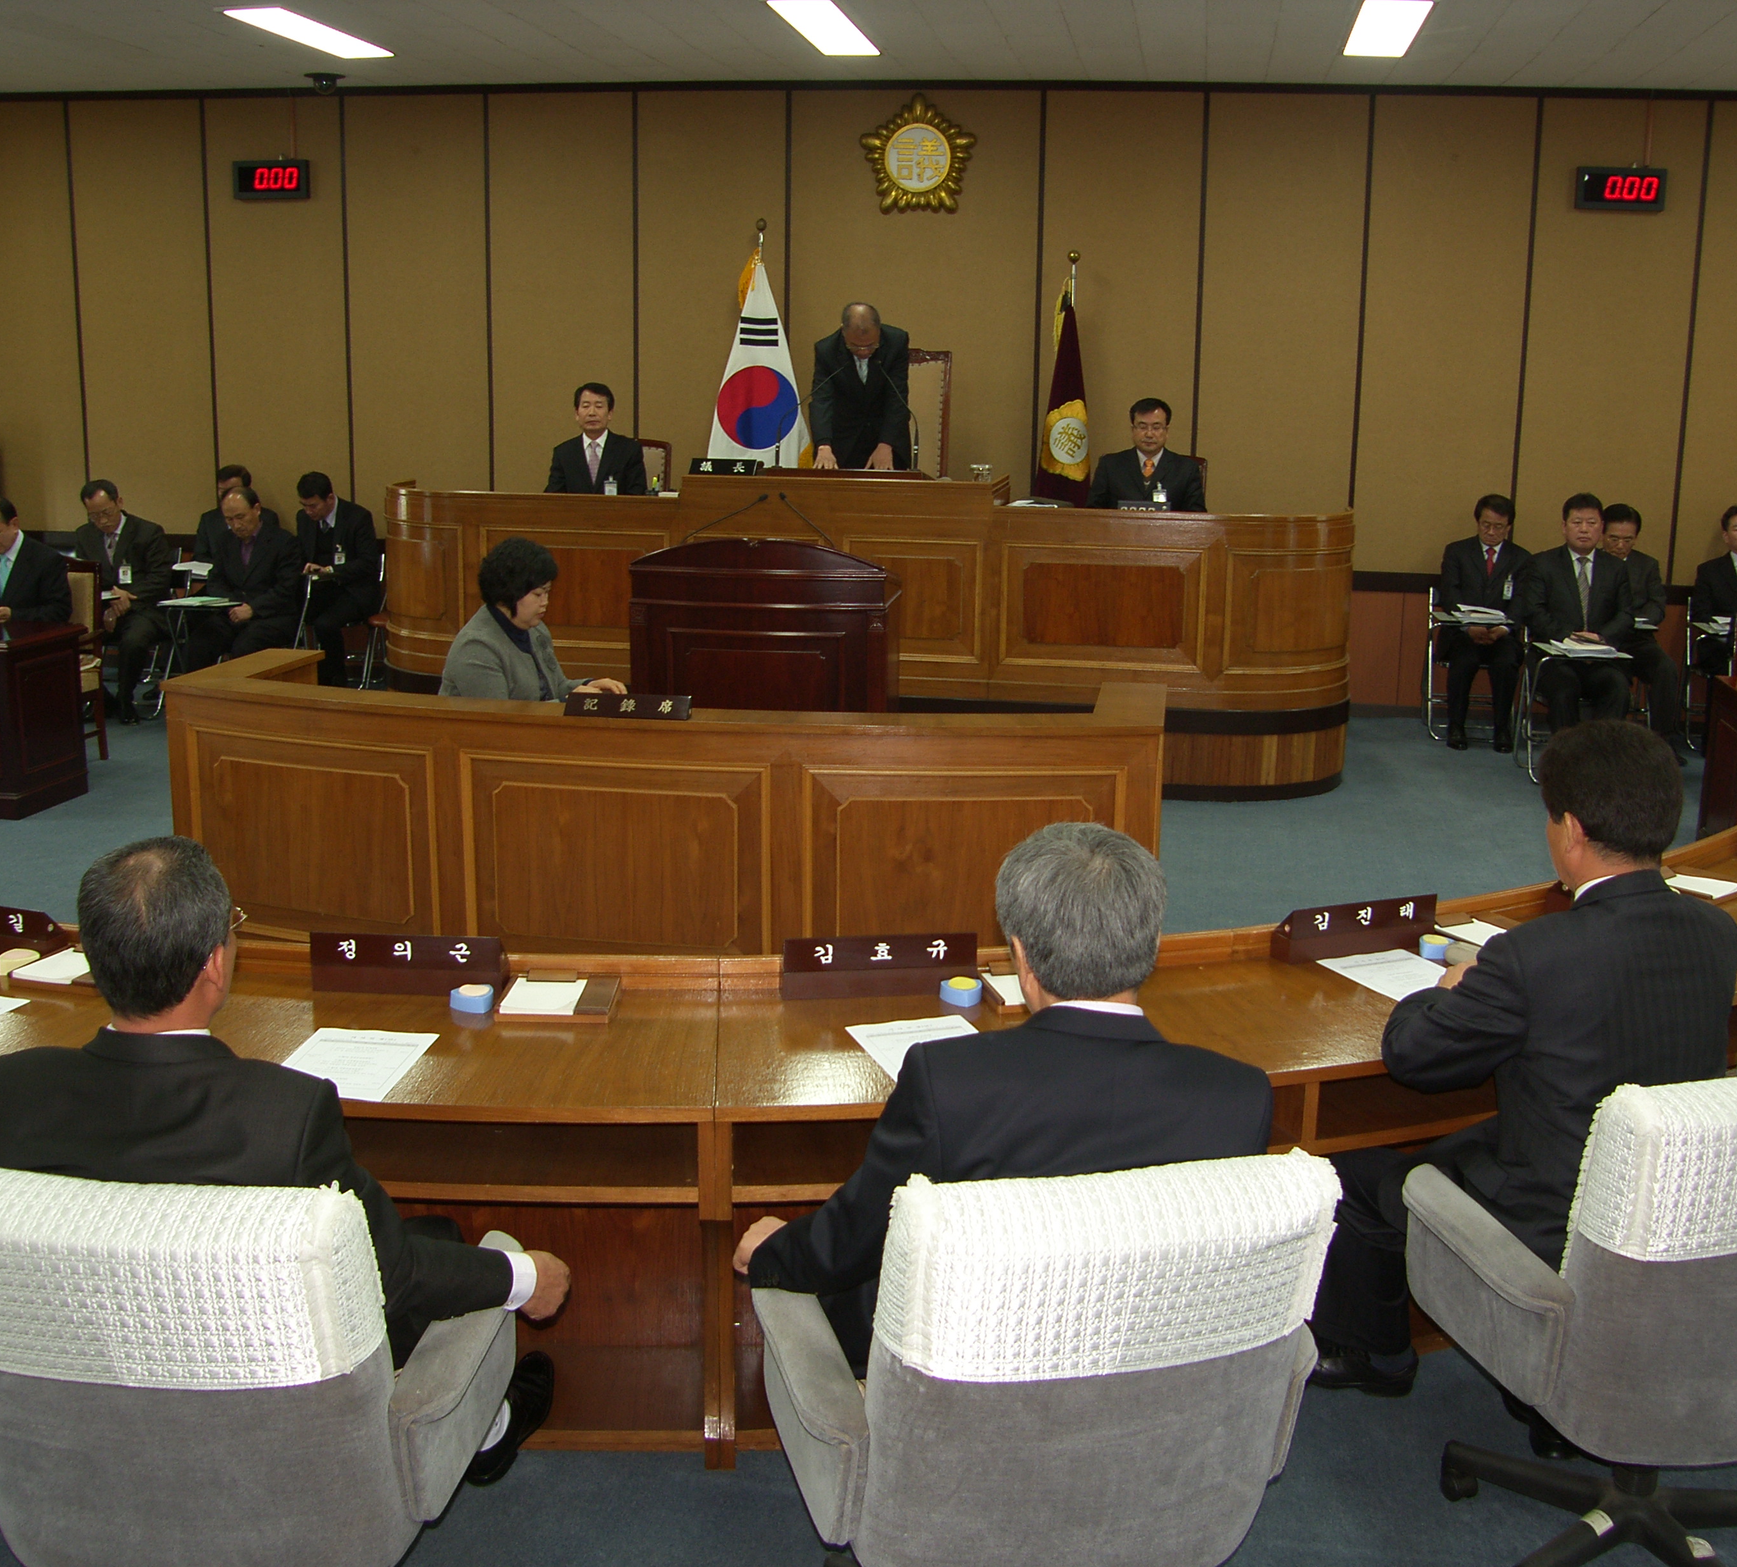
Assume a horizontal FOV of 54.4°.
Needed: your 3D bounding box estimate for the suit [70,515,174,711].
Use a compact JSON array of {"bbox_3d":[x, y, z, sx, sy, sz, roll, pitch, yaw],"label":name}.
[{"bbox_3d":[-3.995,-0.969,9.149,0.510,1.020,0.620,-1,13,-10],"label":"suit"}]

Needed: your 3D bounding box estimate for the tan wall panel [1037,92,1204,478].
[{"bbox_3d":[1.383,-2.519,9.416,0.864,2.554,0.050,3,12,7],"label":"tan wall panel"}]

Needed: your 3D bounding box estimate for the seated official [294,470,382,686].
[{"bbox_3d":[-2.854,-1.067,9.062,0.550,1.220,0.760,3,13,7],"label":"seated official"}]

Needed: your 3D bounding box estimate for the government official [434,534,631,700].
[{"bbox_3d":[-1.032,-0.152,5.305,0.660,1.220,0.480,4,13,15],"label":"government official"}]

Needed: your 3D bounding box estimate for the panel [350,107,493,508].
[{"bbox_3d":[-2.547,-2.595,9.525,0.826,2.491,0.050,3,13,7],"label":"panel"}]

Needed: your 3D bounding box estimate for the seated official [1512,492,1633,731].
[{"bbox_3d":[3.395,-0.728,8.182,0.560,1.341,0.750,3,12,7],"label":"seated official"}]

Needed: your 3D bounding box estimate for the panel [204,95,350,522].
[{"bbox_3d":[-3.378,-2.630,9.642,0.826,2.491,0.050,3,13,7],"label":"panel"}]

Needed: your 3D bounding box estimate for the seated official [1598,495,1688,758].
[{"bbox_3d":[3.965,-0.822,8.898,0.520,1.290,0.780,3,13,7],"label":"seated official"}]

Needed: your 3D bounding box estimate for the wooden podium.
[{"bbox_3d":[-0.346,-0.281,6.063,0.880,1.180,0.540,3,12,7],"label":"wooden podium"}]

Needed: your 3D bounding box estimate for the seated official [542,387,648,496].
[{"bbox_3d":[-1.441,-1.450,8.967,0.540,1.300,0.720,3,12,7],"label":"seated official"}]

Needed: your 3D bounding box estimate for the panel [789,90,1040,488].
[{"bbox_3d":[0.246,-2.595,9.620,1.390,2.533,0.040,3,13,7],"label":"panel"}]

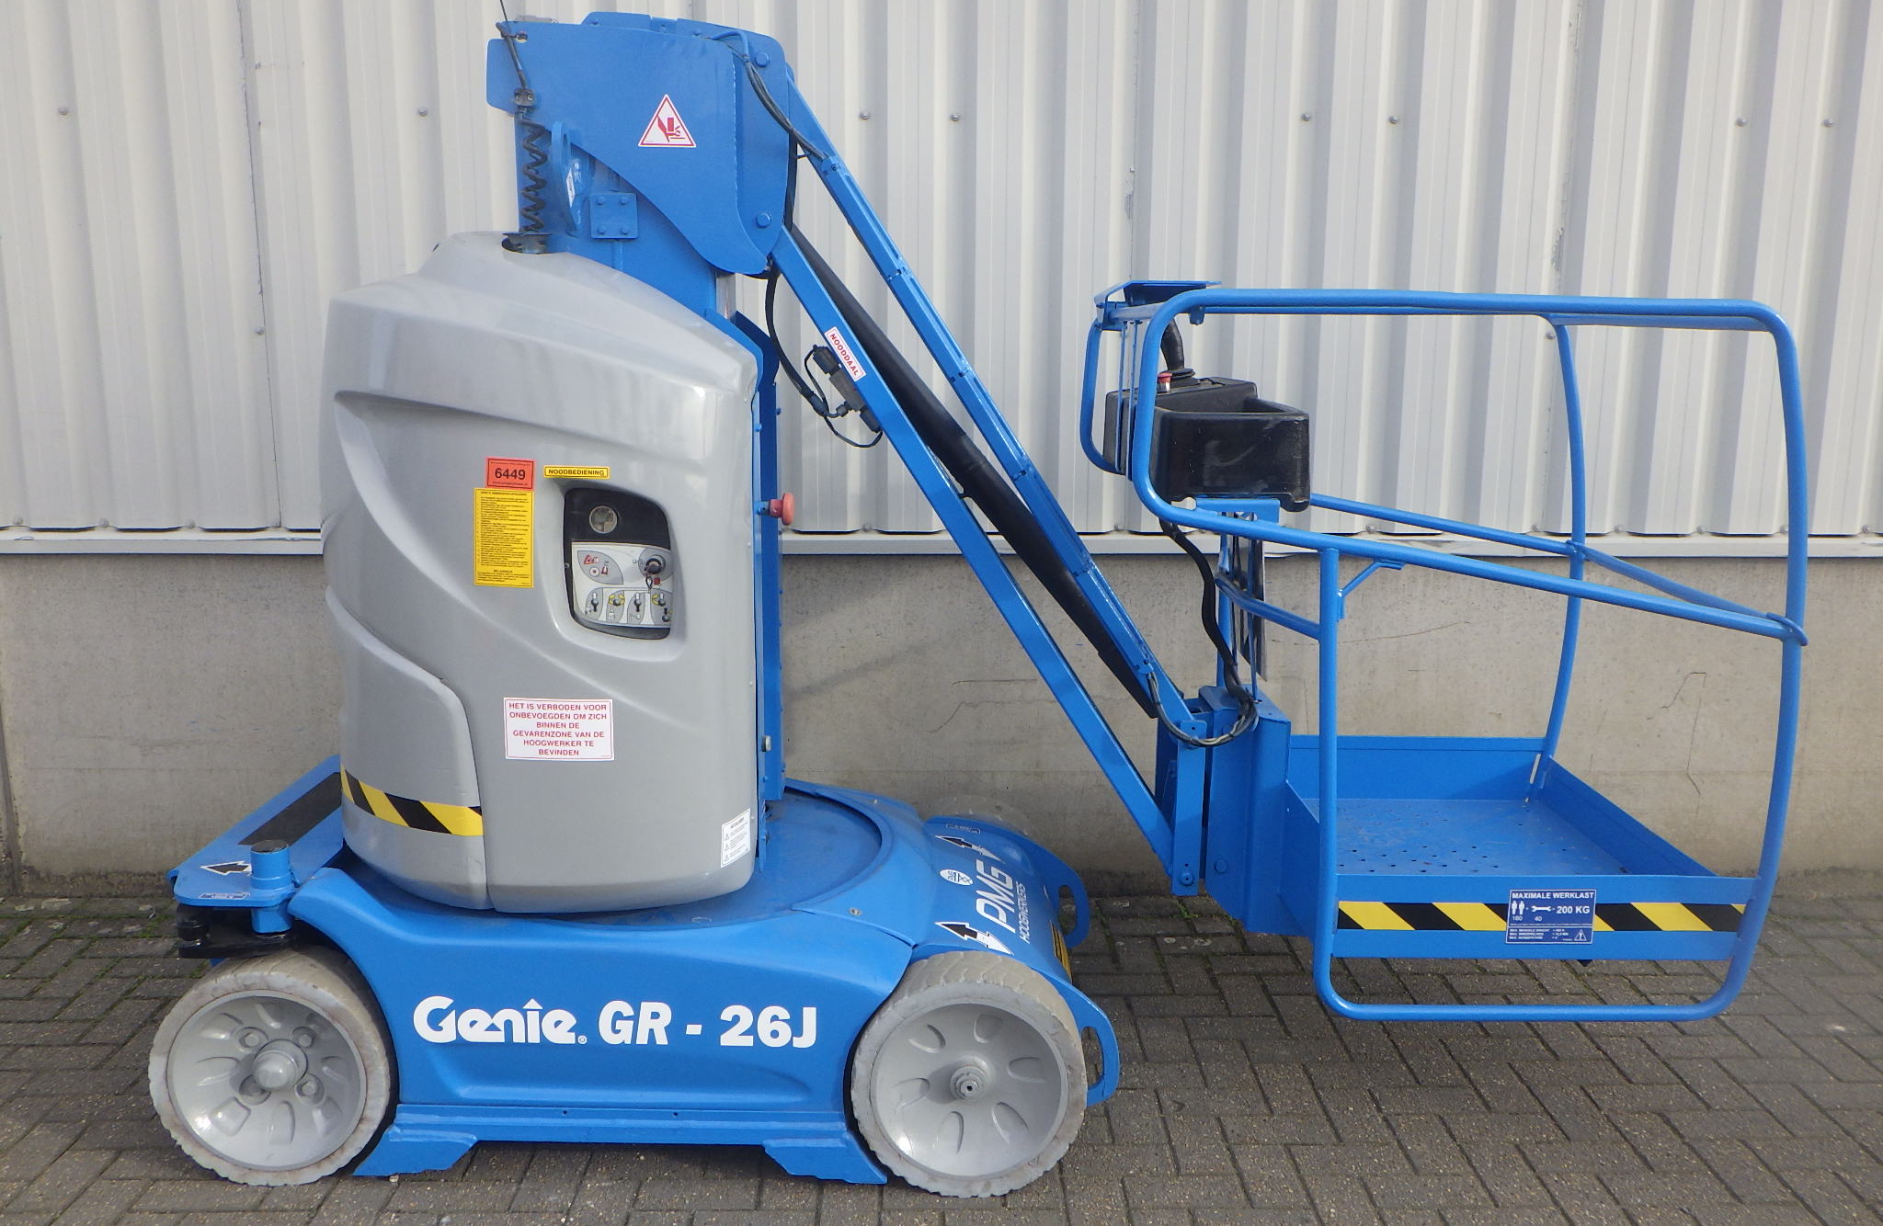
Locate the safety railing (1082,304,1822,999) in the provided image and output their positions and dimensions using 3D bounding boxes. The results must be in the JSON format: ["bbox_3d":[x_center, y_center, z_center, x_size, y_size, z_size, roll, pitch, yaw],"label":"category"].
[{"bbox_3d":[0.847,0.011,2.931,1.100,1.200,0.960,0,10,0],"label":"safety railing"}]

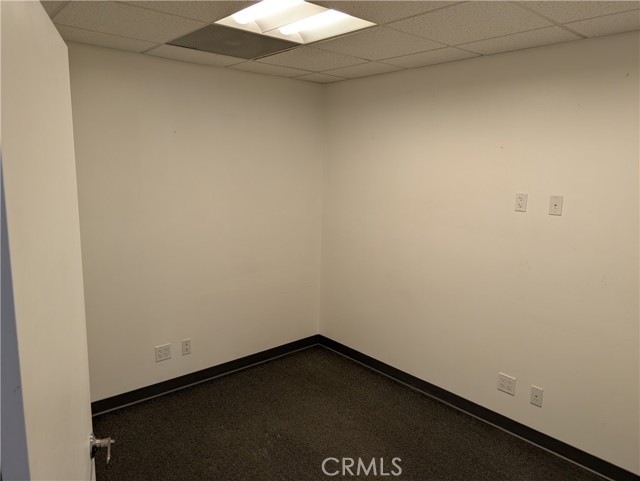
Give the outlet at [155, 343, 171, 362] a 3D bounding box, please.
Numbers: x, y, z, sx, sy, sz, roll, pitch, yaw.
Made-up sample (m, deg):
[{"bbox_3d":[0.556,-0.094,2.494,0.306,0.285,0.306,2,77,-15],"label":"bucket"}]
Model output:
[{"bbox_3d":[-1.158,0.838,3.292,0.117,0.116,0.010,-8,13,-41],"label":"outlet"}]

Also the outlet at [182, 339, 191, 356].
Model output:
[{"bbox_3d":[-1.021,0.824,3.412,0.071,0.116,0.010,-8,13,-41],"label":"outlet"}]

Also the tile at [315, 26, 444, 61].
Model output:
[{"bbox_3d":[0.328,-1.154,2.606,0.600,0.020,0.600,-8,13,-41],"label":"tile"}]

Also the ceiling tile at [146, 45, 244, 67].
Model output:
[{"bbox_3d":[-0.818,-1.242,2.986,0.600,0.020,0.310,-8,13,-41],"label":"ceiling tile"}]

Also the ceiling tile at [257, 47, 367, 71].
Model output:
[{"bbox_3d":[-0.064,-1.239,3.044,0.600,0.020,0.600,-8,13,-41],"label":"ceiling tile"}]

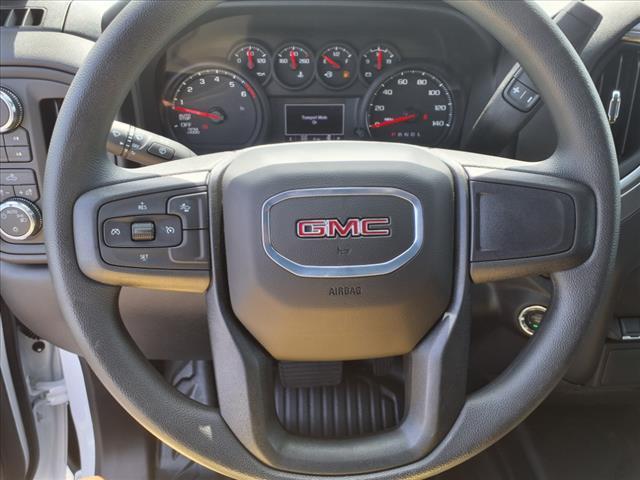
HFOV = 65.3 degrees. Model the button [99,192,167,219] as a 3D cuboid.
[{"bbox_3d":[-0.129,-0.024,0.342,0.046,0.018,0.010,0,4,-2],"label":"button"}]

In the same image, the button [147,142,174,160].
[{"bbox_3d":[-0.137,-0.076,0.430,0.022,0.013,0.008,21,0,-3],"label":"button"}]

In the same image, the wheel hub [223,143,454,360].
[{"bbox_3d":[0.013,0.008,0.350,0.155,0.146,0.065,0,4,-2],"label":"wheel hub"}]

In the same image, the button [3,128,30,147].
[{"bbox_3d":[-0.294,-0.100,0.485,0.025,0.017,0.008,-1,21,-3],"label":"button"}]

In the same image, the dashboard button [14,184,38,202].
[{"bbox_3d":[-0.300,-0.048,0.510,0.024,0.018,0.009,0,10,-3],"label":"dashboard button"}]

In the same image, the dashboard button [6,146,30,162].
[{"bbox_3d":[-0.292,-0.083,0.483,0.024,0.015,0.008,-1,21,-3],"label":"dashboard button"}]

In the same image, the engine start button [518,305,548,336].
[{"bbox_3d":[0.234,0.087,0.540,0.034,0.034,0.012,3,14,11],"label":"engine start button"}]

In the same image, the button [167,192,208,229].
[{"bbox_3d":[-0.091,-0.020,0.344,0.029,0.025,0.010,0,4,-2],"label":"button"}]

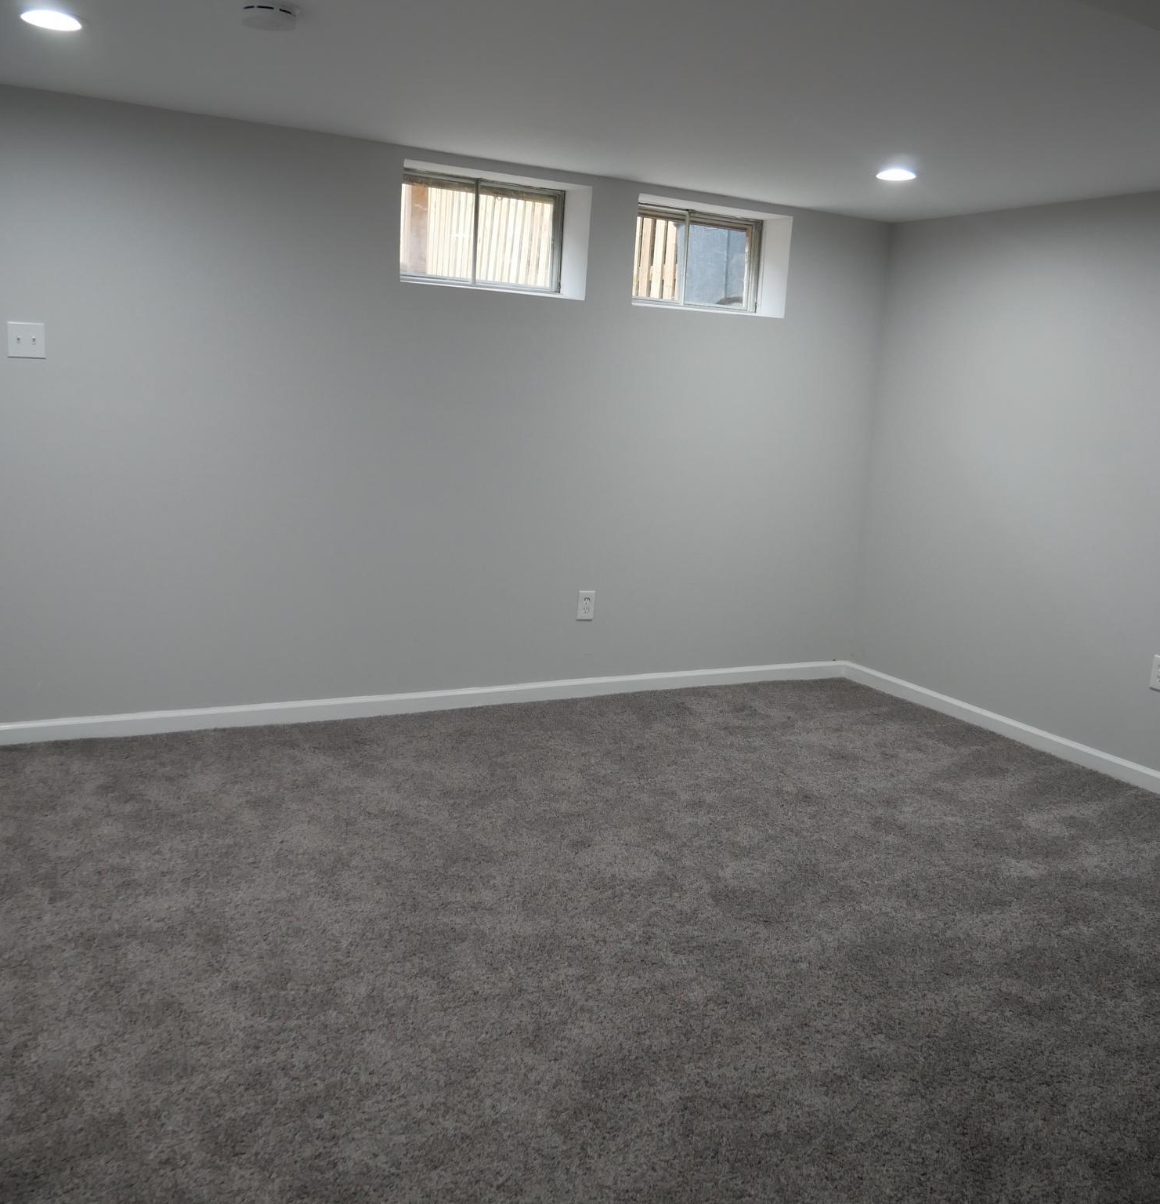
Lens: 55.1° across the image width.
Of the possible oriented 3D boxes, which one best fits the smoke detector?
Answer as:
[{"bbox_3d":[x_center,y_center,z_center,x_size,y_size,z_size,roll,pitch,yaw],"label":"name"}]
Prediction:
[{"bbox_3d":[-0.744,-1.406,2.663,0.140,0.042,0.140,-2,12,-28],"label":"smoke detector"}]

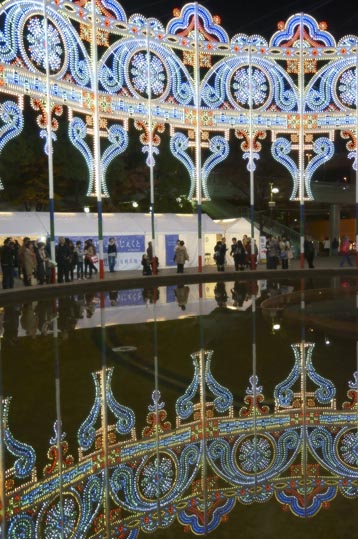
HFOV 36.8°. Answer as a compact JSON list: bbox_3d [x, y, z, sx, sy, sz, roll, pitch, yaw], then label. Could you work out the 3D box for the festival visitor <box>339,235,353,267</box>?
[{"bbox_3d":[8.573,-0.954,27.600,0.680,1.650,0.500,-1,3,10],"label":"festival visitor"}]

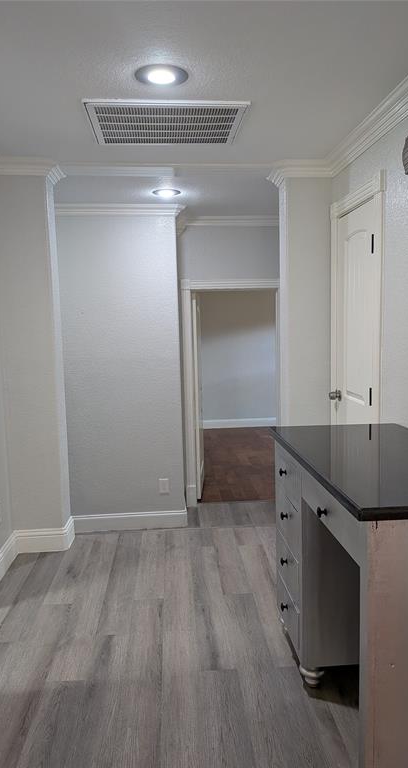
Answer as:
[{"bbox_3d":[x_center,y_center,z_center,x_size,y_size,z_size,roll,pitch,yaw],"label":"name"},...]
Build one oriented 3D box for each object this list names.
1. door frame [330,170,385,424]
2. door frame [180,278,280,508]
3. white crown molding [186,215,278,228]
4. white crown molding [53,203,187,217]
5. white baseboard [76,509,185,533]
[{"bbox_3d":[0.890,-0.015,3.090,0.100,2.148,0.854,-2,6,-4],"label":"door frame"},{"bbox_3d":[0.278,0.099,5.039,0.937,2.132,0.120,-2,6,-4],"label":"door frame"},{"bbox_3d":[0.272,-1.466,4.800,0.882,0.090,0.070,-2,6,-4],"label":"white crown molding"},{"bbox_3d":[-0.661,-1.362,4.181,1.007,0.090,0.070,-2,6,-4],"label":"white crown molding"},{"bbox_3d":[-0.613,1.158,4.472,0.941,0.143,0.020,-2,6,-4],"label":"white baseboard"}]

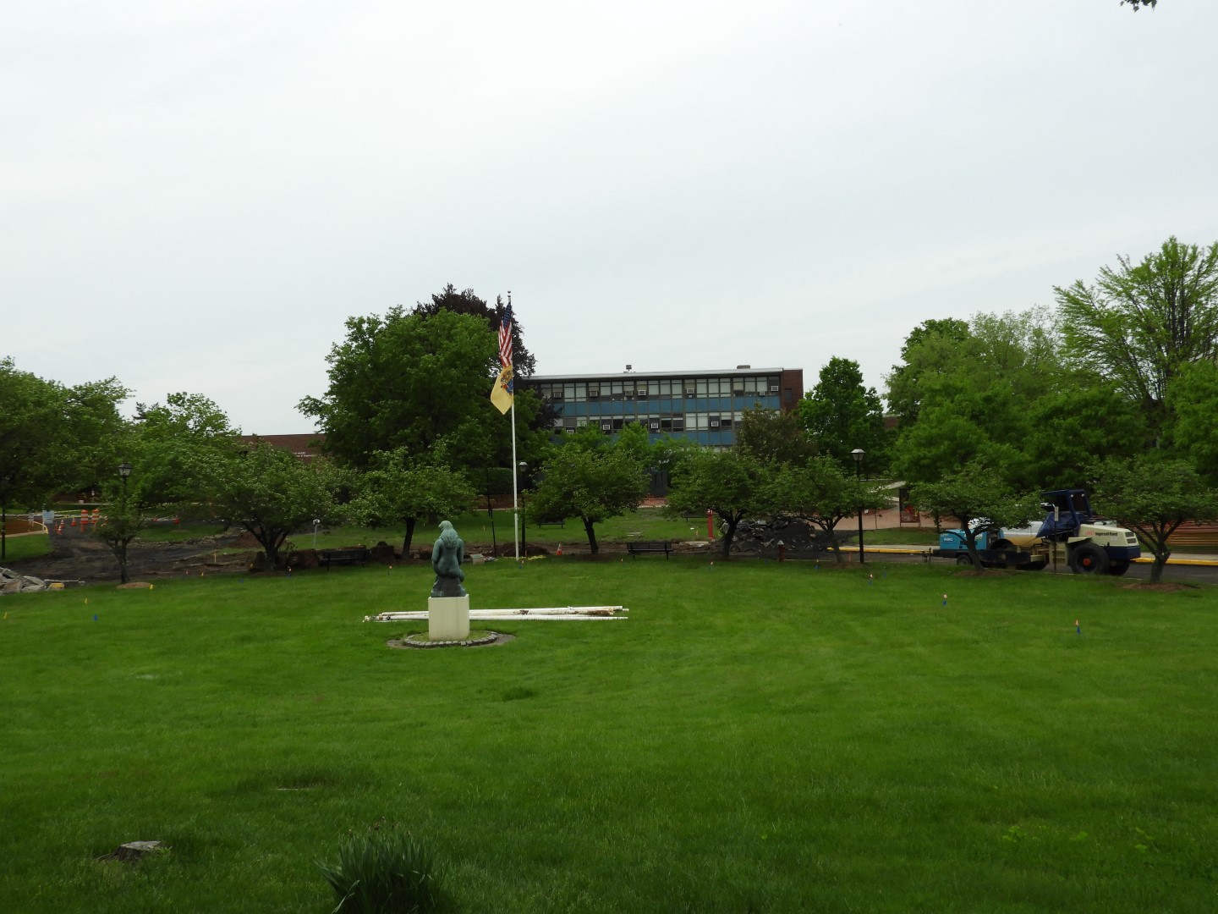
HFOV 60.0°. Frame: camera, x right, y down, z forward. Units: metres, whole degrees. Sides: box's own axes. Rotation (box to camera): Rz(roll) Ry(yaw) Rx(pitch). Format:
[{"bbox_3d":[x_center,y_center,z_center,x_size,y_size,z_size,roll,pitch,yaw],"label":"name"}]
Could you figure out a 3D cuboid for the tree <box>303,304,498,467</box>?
[{"bbox_3d":[-13.987,-2.758,72.000,14.000,14.700,13.500,-2,-2,0],"label":"tree"}]

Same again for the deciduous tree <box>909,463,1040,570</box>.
[{"bbox_3d":[12.808,2.085,37.000,4.600,3.750,4.500,-2,-2,0],"label":"deciduous tree"}]

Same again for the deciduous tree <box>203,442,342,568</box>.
[{"bbox_3d":[-14.499,2.071,45.500,5.900,5.350,5.700,-2,-2,0],"label":"deciduous tree"}]

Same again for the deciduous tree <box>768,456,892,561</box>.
[{"bbox_3d":[8.993,2.113,43.000,4.900,4.250,4.800,-2,-2,0],"label":"deciduous tree"}]

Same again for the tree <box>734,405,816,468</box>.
[{"bbox_3d":[12.899,-0.924,82.000,6.360,6.430,6.040,-1,-1,0],"label":"tree"}]

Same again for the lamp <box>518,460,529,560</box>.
[{"bbox_3d":[-3.550,2.216,43.900,0.400,4.120,0.400,-1,-1,0],"label":"lamp"}]

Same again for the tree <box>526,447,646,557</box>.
[{"bbox_3d":[-0.888,1.878,44.800,5.050,4.600,4.900,-1,-1,0],"label":"tree"}]

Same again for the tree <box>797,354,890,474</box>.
[{"bbox_3d":[20.080,-3.326,90.000,7.630,10.300,7.400,-1,-1,0],"label":"tree"}]

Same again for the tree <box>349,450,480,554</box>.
[{"bbox_3d":[-8.556,2.003,46.300,5.630,4.800,5.180,-1,-1,0],"label":"tree"}]

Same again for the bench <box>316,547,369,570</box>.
[{"bbox_3d":[-10.369,3.976,41.300,1.830,0.830,0.620,-1,-1,-25],"label":"bench"}]

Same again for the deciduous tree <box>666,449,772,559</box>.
[{"bbox_3d":[4.373,1.855,42.000,4.240,4.350,4.370,-1,-1,0],"label":"deciduous tree"}]

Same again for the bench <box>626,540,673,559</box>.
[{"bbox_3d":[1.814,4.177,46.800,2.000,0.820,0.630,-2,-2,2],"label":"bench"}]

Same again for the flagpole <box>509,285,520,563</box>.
[{"bbox_3d":[-4.282,-1.349,47.500,0.160,12.150,0.160,-2,-2,0],"label":"flagpole"}]

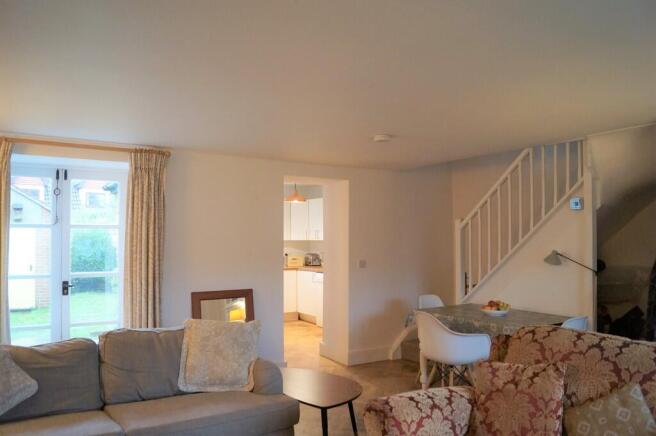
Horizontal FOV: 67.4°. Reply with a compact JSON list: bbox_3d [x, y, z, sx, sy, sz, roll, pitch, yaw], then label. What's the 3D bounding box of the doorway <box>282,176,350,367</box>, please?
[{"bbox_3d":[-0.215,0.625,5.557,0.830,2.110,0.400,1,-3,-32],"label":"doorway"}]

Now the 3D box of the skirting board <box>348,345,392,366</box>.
[{"bbox_3d":[0.506,1.605,5.711,0.630,0.165,0.025,1,-3,-32],"label":"skirting board"}]

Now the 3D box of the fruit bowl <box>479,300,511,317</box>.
[{"bbox_3d":[1.528,0.822,4.474,0.280,0.125,0.280,0,-2,0],"label":"fruit bowl"}]

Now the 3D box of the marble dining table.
[{"bbox_3d":[1.477,1.258,4.436,0.880,0.755,1.150,1,-3,-32],"label":"marble dining table"}]

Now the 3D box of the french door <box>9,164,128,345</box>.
[{"bbox_3d":[-2.326,0.573,4.289,1.100,2.050,0.080,1,-3,-30],"label":"french door"}]

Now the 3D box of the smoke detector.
[{"bbox_3d":[0.443,-0.644,3.995,0.140,0.042,0.140,0,-2,0],"label":"smoke detector"}]

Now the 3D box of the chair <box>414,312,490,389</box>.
[{"bbox_3d":[1.066,1.217,4.208,0.600,0.820,0.620,1,-2,-23],"label":"chair"}]

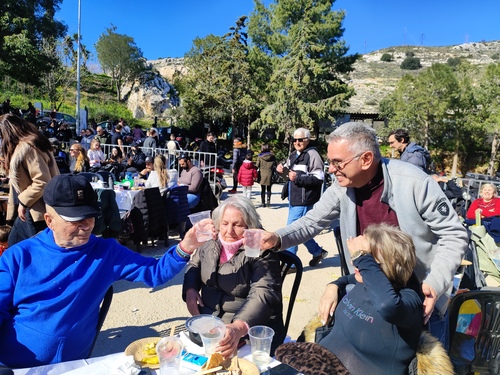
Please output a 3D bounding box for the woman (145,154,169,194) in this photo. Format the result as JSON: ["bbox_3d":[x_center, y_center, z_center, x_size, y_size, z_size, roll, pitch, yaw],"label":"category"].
[{"bbox_3d":[-1.508,0.096,5.596,0.500,1.250,0.720,-2,7,-40],"label":"woman"}]

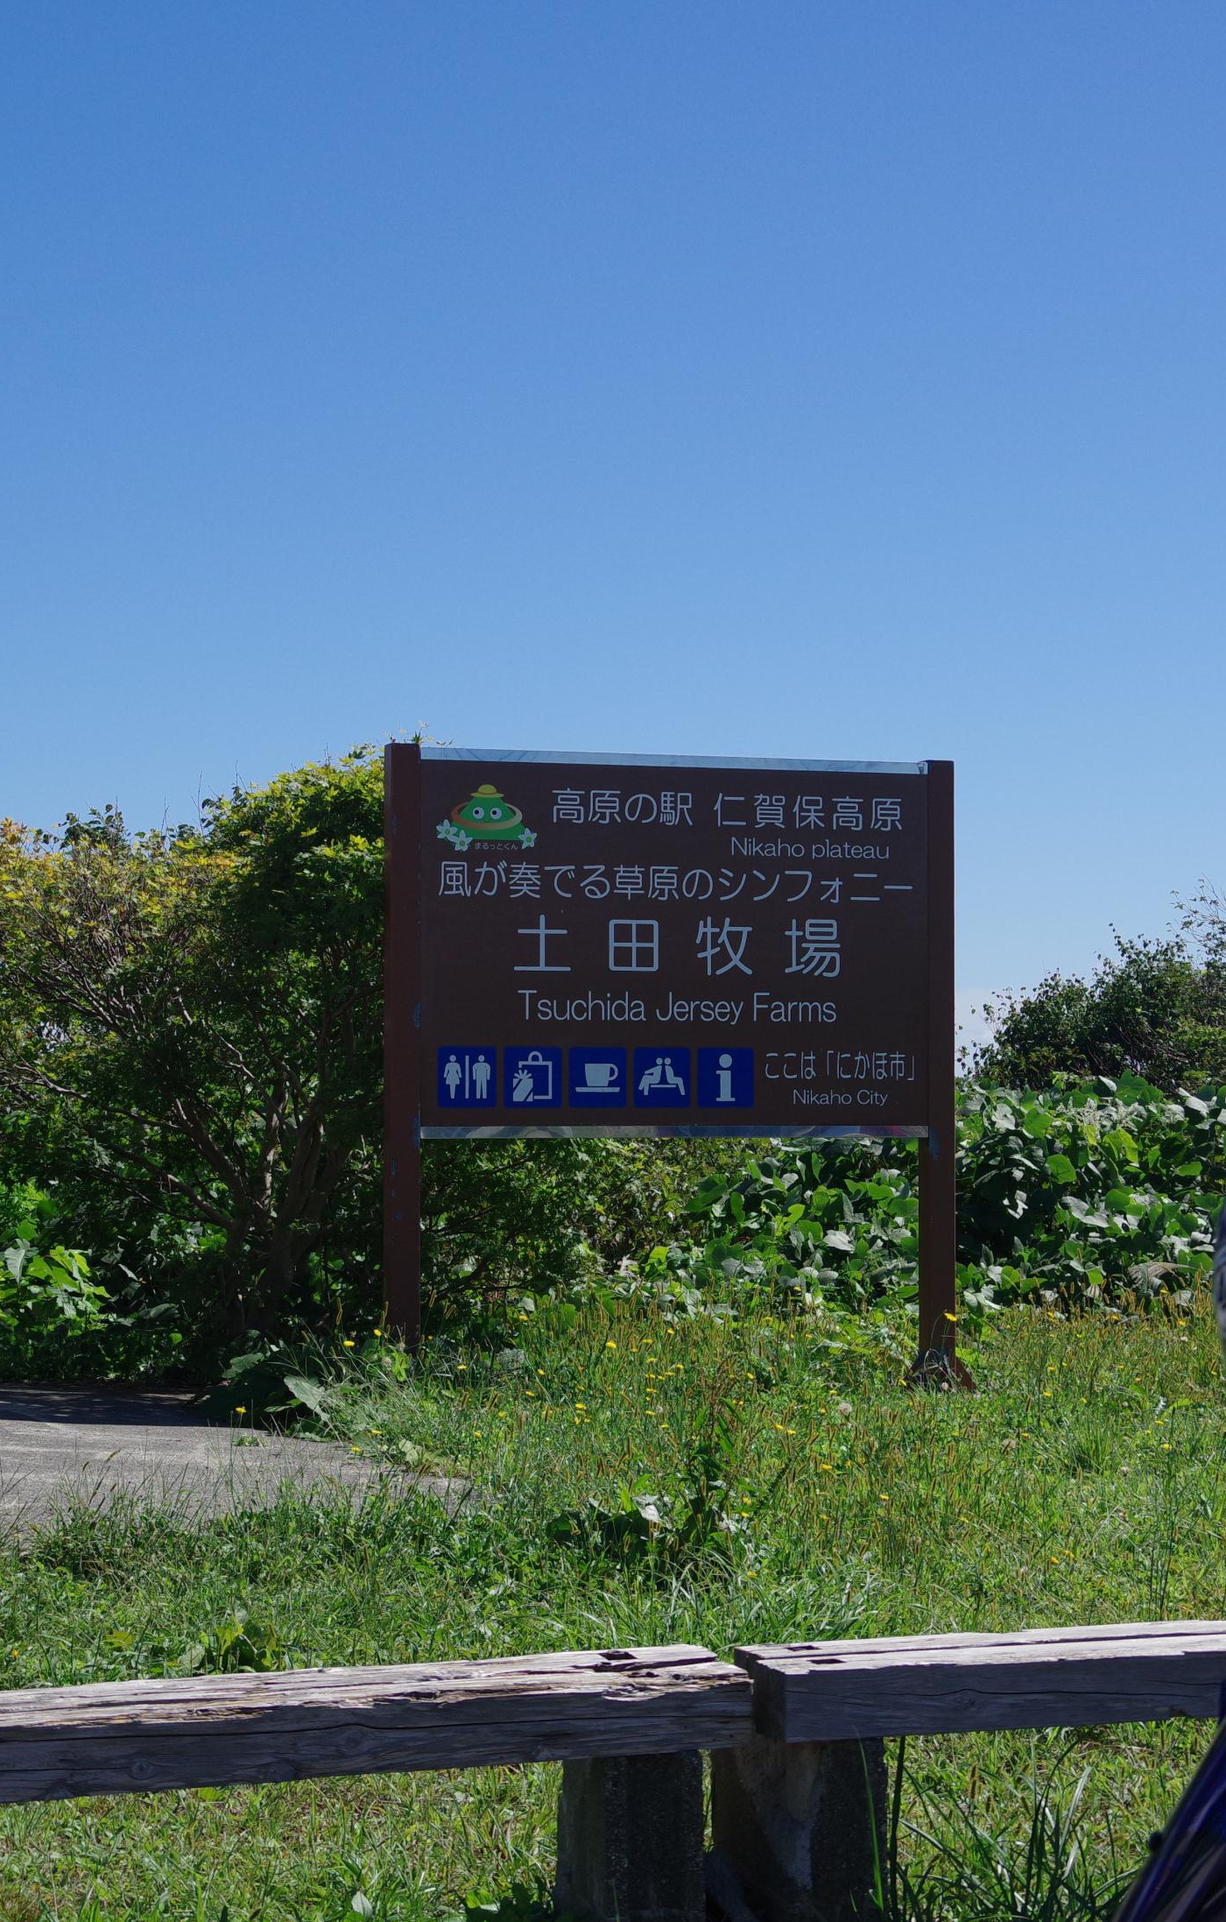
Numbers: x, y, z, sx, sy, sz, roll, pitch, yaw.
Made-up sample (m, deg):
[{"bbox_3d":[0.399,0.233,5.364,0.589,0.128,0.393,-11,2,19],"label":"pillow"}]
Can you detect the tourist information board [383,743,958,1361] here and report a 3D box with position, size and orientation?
[{"bbox_3d":[0.203,0.354,12.541,2.000,2.140,0.100,1,-2,-16],"label":"tourist information board"}]

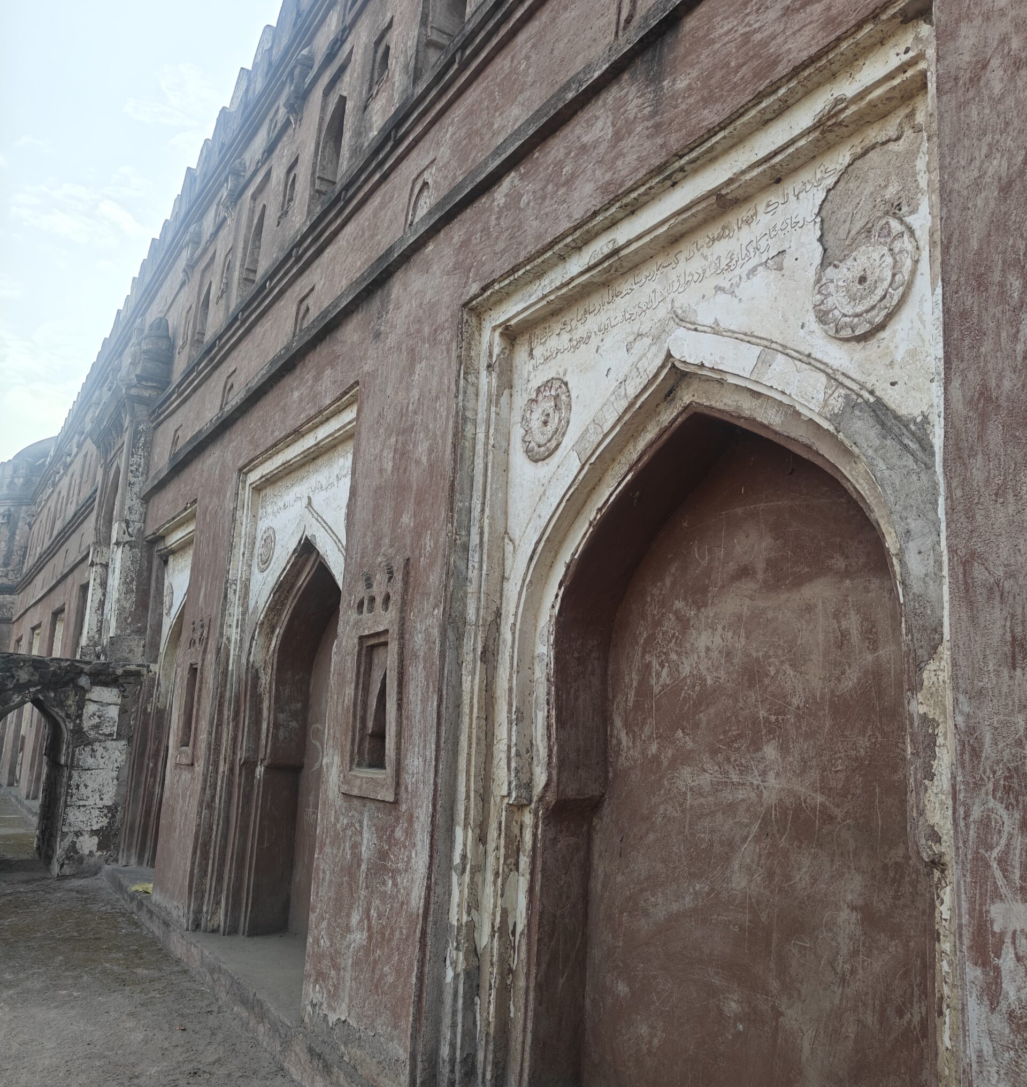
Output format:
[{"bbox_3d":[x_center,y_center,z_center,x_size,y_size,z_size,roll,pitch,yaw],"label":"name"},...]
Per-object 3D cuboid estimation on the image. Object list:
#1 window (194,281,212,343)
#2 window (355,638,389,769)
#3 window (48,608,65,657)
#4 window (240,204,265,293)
[{"bbox_3d":[-2.849,-2.137,8.915,0.150,0.620,0.440,10,-13,-31],"label":"window"},{"bbox_3d":[-0.585,0.733,4.302,0.120,0.580,0.350,10,-13,-31],"label":"window"},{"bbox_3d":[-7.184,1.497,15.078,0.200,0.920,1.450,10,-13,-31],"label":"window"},{"bbox_3d":[-2.016,-2.346,7.595,0.150,0.650,0.450,10,-13,-31],"label":"window"}]

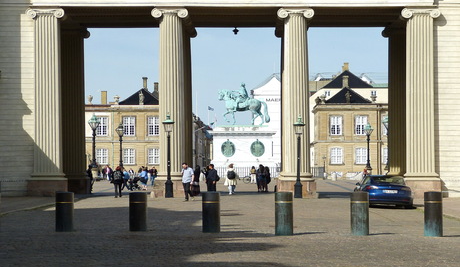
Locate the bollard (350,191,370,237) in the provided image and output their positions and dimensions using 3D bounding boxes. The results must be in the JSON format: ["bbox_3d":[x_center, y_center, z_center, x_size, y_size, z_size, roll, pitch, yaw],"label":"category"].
[{"bbox_3d":[3.031,1.867,26.600,0.420,1.010,0.420,0,-2,1],"label":"bollard"}]

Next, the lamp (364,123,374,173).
[{"bbox_3d":[16.554,1.964,136.000,1.080,6.300,1.080,0,-2,1],"label":"lamp"}]

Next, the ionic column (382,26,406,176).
[{"bbox_3d":[10.357,-1.612,69.500,1.950,9.600,1.950,0,-2,1],"label":"ionic column"}]

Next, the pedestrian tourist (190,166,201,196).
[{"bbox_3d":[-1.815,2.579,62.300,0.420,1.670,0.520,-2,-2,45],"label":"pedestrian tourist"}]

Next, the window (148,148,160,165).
[{"bbox_3d":[-11.297,3.442,171.000,1.750,2.600,0.300,0,-2,1],"label":"window"}]

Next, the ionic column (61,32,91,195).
[{"bbox_3d":[-9.522,-1.417,69.800,2.080,9.950,2.000,0,-2,1],"label":"ionic column"}]

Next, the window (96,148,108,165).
[{"bbox_3d":[-19.574,3.588,176.000,1.863,2.572,0.250,0,-2,1],"label":"window"}]

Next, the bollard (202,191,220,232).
[{"bbox_3d":[-0.434,1.853,26.800,0.420,0.938,0.420,0,-2,1],"label":"bollard"}]

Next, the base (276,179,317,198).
[{"bbox_3d":[3.495,2.904,59.800,2.030,0.930,2.000,0,-2,1],"label":"base"}]

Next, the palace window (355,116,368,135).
[{"bbox_3d":[19.130,-1.133,166.000,1.980,2.920,0.300,0,-2,1],"label":"palace window"}]

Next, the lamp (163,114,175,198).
[{"bbox_3d":[-3.133,1.111,58.800,0.620,4.380,0.620,0,-2,1],"label":"lamp"}]

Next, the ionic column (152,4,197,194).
[{"bbox_3d":[-3.020,-1.556,58.300,1.903,9.643,1.850,0,-2,1],"label":"ionic column"}]

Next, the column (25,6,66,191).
[{"bbox_3d":[-9.667,-1.660,60.600,2.080,9.950,2.000,0,-2,1],"label":"column"}]

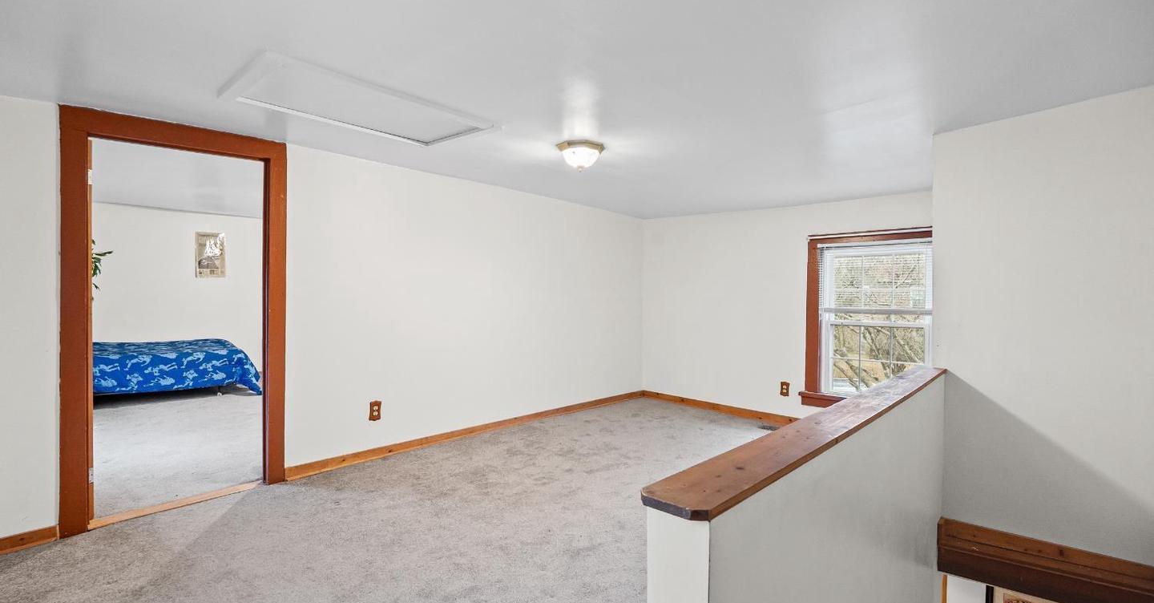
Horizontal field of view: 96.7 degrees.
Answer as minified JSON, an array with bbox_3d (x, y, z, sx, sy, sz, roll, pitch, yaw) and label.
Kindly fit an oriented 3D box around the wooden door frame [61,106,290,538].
[{"bbox_3d":[-2.277,0.093,2.983,0.150,2.176,1.037,1,1,43],"label":"wooden door frame"}]

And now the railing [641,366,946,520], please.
[{"bbox_3d":[1.109,0.395,1.972,0.165,0.021,2.714,1,1,43],"label":"railing"}]

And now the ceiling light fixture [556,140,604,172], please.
[{"bbox_3d":[0.019,-0.900,3.252,0.314,0.160,0.314,1,1,43],"label":"ceiling light fixture"}]

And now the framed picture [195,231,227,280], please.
[{"bbox_3d":[-4.829,-0.607,6.778,0.025,0.614,0.329,1,1,43],"label":"framed picture"}]

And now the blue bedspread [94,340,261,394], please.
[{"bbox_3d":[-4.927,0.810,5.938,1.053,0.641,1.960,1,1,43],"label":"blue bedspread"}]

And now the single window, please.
[{"bbox_3d":[2.595,0.184,4.470,1.168,1.600,0.120,1,1,43],"label":"single window"}]

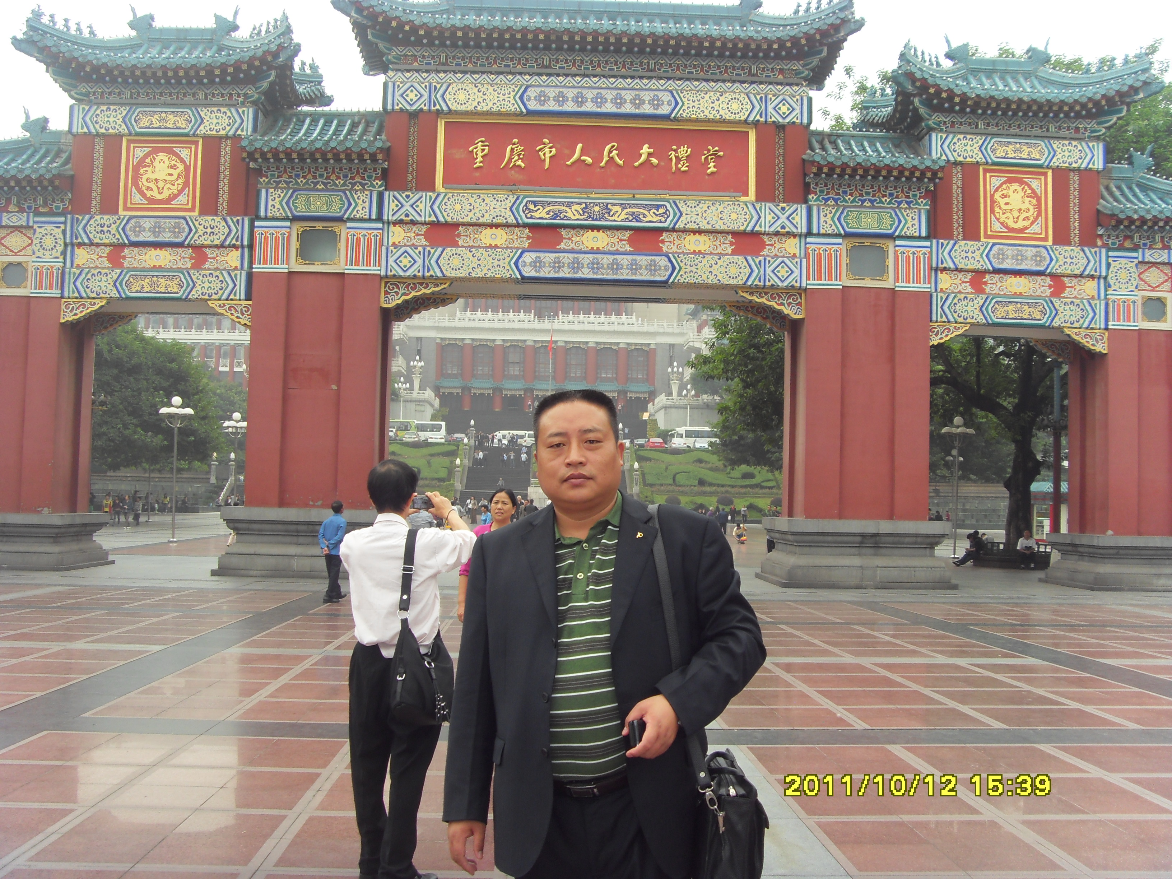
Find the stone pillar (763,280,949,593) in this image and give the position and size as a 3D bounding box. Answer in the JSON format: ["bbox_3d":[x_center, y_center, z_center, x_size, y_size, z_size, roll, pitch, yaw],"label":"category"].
[{"bbox_3d":[6.175,0.036,30.596,3.855,6.613,3.825,1,-3,-2],"label":"stone pillar"}]

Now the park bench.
[{"bbox_3d":[13.476,3.619,41.747,2.350,0.900,1.900,1,-3,12],"label":"park bench"}]

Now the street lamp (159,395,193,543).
[{"bbox_3d":[-15.704,1.136,50.600,1.300,5.600,1.300,1,-3,-2],"label":"street lamp"}]

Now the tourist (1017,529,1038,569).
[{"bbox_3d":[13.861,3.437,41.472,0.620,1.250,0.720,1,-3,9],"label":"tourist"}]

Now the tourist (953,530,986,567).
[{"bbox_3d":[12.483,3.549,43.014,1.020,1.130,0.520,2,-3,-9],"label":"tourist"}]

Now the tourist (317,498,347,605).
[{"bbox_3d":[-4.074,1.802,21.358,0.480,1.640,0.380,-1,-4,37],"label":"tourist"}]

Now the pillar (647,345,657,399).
[{"bbox_3d":[10.025,-9.076,201.354,1.450,10.600,1.450,1,-3,-2],"label":"pillar"}]

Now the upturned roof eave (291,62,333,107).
[{"bbox_3d":[-6.978,-9.028,33.600,1.150,1.150,1.200,1,-3,-2],"label":"upturned roof eave"}]

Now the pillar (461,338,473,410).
[{"bbox_3d":[-18.011,-9.887,200.257,1.500,10.900,1.500,1,-3,-2],"label":"pillar"}]

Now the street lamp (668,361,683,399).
[{"bbox_3d":[11.688,-7.574,172.000,1.950,5.100,1.950,1,-3,-2],"label":"street lamp"}]

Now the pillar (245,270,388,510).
[{"bbox_3d":[-5.937,-1.011,29.806,2.770,5.150,2.650,1,-3,-2],"label":"pillar"}]

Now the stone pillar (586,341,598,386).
[{"bbox_3d":[0.808,-9.436,200.998,1.500,10.800,1.500,1,-3,-2],"label":"stone pillar"}]

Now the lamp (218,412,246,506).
[{"bbox_3d":[-17.074,1.596,64.367,1.420,5.840,1.420,1,-3,-2],"label":"lamp"}]

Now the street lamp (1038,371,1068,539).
[{"bbox_3d":[15.224,0.819,42.671,1.150,6.730,1.150,1,-3,-2],"label":"street lamp"}]

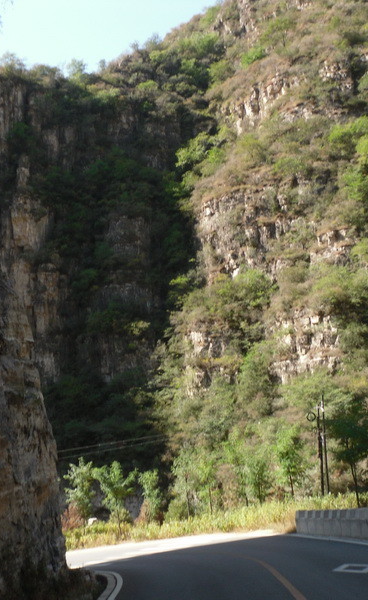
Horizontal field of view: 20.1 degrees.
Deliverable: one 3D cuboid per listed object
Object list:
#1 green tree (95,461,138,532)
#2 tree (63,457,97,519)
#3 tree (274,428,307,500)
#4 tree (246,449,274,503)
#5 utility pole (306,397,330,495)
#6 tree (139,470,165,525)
[{"bbox_3d":[-2.927,8.610,45.000,1.947,3.063,1.947,-2,-11,0],"label":"green tree"},{"bbox_3d":[-4.693,8.745,47.000,1.491,3.194,1.491,-2,-11,0],"label":"tree"},{"bbox_3d":[5.814,9.005,57.000,1.754,3.938,1.754,-2,-11,0],"label":"tree"},{"bbox_3d":[4.124,9.739,57.000,1.425,2.834,1.425,-2,-11,0],"label":"tree"},{"bbox_3d":[8.036,8.716,62.000,1.371,6.082,0.500,-2,-11,0],"label":"utility pole"},{"bbox_3d":[-1.473,9.138,48.000,1.154,2.610,1.154,-2,-11,0],"label":"tree"}]

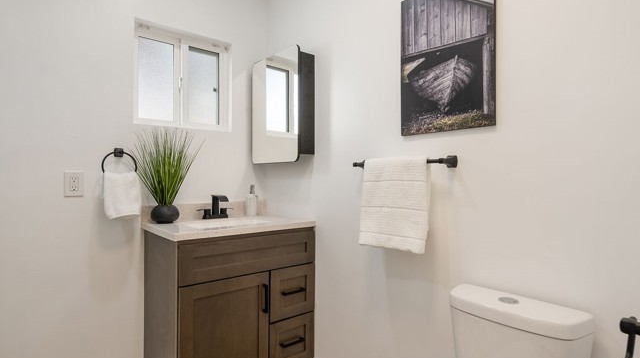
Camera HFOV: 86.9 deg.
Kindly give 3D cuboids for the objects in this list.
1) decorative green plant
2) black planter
[{"bbox_3d":[-0.832,-0.066,1.835,0.350,0.417,0.310,0,0,-40],"label":"decorative green plant"},{"bbox_3d":[-0.850,0.192,1.852,0.143,0.104,0.143,0,0,-40],"label":"black planter"}]

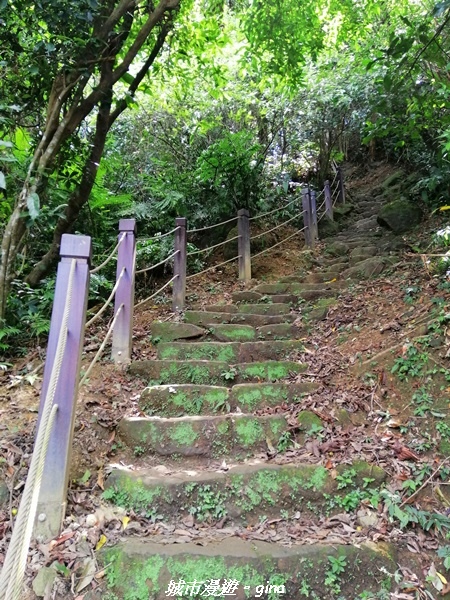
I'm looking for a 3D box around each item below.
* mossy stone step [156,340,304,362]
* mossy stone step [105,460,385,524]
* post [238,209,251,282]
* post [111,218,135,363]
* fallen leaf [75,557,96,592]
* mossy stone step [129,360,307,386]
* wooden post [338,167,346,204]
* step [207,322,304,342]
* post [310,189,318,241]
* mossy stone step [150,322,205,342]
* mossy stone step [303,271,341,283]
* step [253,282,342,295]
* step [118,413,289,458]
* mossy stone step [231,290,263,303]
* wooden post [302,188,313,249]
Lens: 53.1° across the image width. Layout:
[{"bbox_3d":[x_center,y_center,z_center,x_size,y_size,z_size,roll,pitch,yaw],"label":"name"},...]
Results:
[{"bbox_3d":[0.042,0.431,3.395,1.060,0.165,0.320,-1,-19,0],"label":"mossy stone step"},{"bbox_3d":[0.076,0.779,1.810,1.050,0.200,0.300,-1,-19,0],"label":"mossy stone step"},{"bbox_3d":[0.256,-0.697,5.629,0.108,1.000,0.108,-17,-24,38],"label":"post"},{"bbox_3d":[-0.728,-0.071,3.323,0.120,1.085,0.120,0,-16,-3],"label":"post"},{"bbox_3d":[-0.385,0.769,1.262,0.045,0.015,0.111,3,18,14],"label":"fallen leaf"},{"bbox_3d":[-0.052,0.554,3.236,1.225,0.180,0.330,0,-16,0],"label":"mossy stone step"},{"bbox_3d":[2.668,-2.612,10.346,0.110,1.000,0.110,14,-24,-37],"label":"wooden post"},{"bbox_3d":[0.266,0.333,4.124,0.859,0.160,0.320,0,-16,0],"label":"step"},{"bbox_3d":[1.687,-1.578,8.546,0.120,1.034,0.120,-4,-16,18],"label":"post"},{"bbox_3d":[-0.393,0.328,3.874,0.450,0.170,0.320,-1,-19,0],"label":"mossy stone step"},{"bbox_3d":[1.237,-0.217,5.789,0.460,0.160,0.330,-3,-19,8],"label":"mossy stone step"},{"bbox_3d":[0.855,-0.063,5.430,1.050,0.165,0.330,-1,-19,0],"label":"step"},{"bbox_3d":[-0.101,0.697,2.270,0.800,0.200,0.300,-1,-19,0],"label":"step"},{"bbox_3d":[0.259,0.020,5.427,0.365,0.140,0.300,0,-16,0],"label":"mossy stone step"},{"bbox_3d":[1.349,-1.328,7.385,0.120,1.046,0.120,-10,-18,31],"label":"wooden post"}]

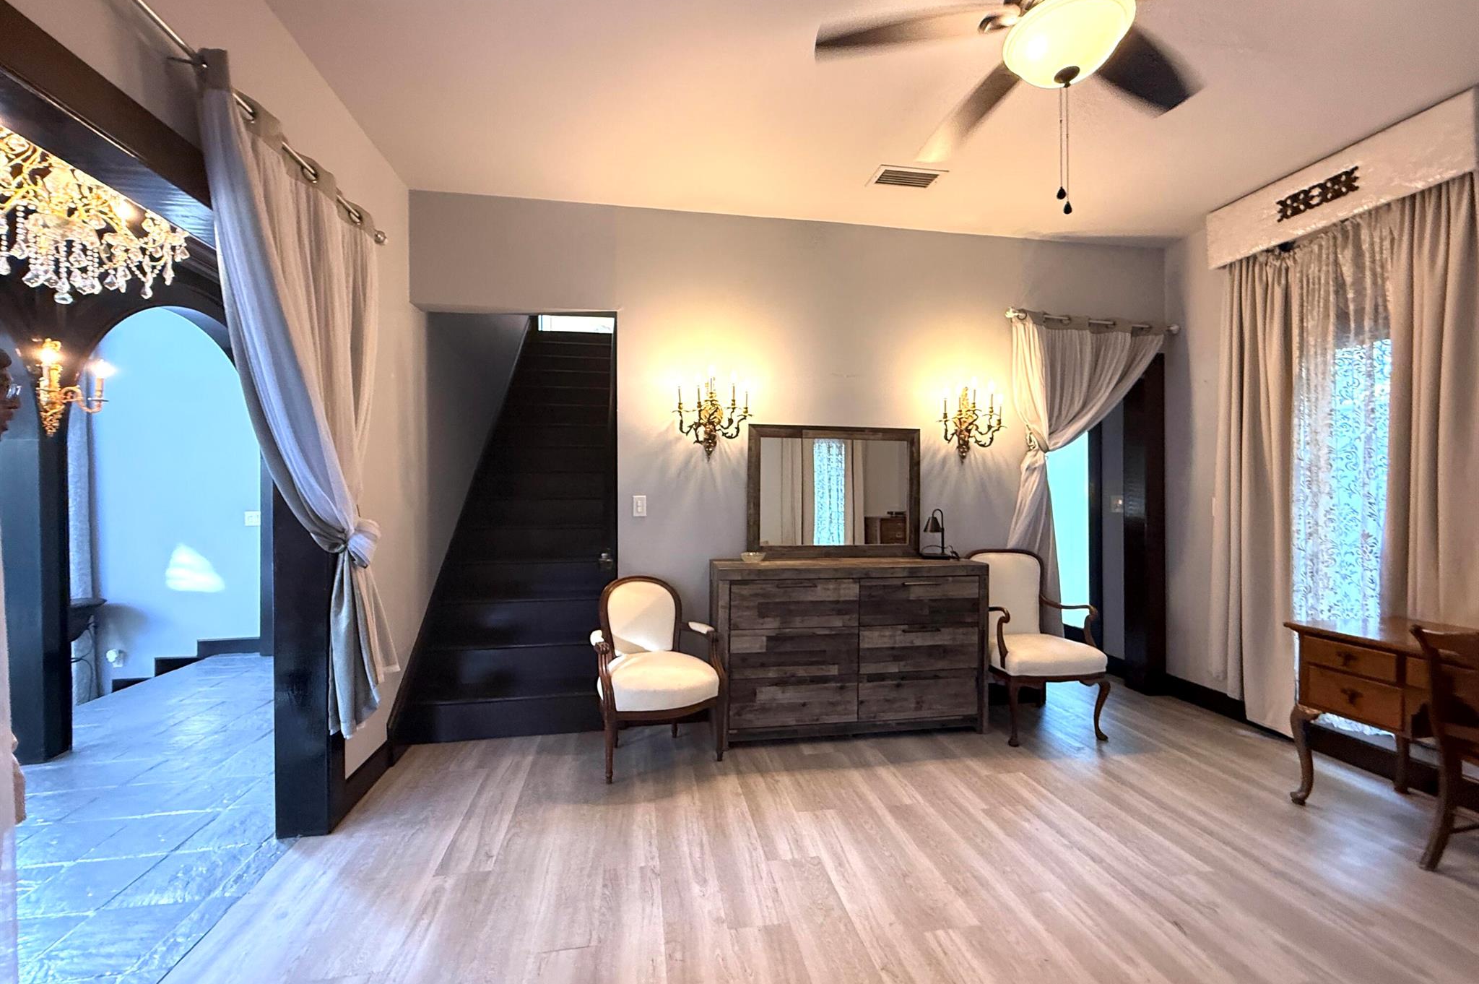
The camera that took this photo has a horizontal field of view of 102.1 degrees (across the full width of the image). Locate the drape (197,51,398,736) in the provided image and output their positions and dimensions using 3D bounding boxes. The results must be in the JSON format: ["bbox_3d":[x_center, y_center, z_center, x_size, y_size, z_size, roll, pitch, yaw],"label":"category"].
[{"bbox_3d":[-1.488,-0.089,2.178,0.170,2.060,1.280,0,0,-10],"label":"drape"}]

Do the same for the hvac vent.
[{"bbox_3d":[0.870,-1.617,3.114,0.365,0.025,0.210,0,0,-10],"label":"hvac vent"}]

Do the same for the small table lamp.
[{"bbox_3d":[1.161,0.247,3.535,0.200,0.295,0.130,0,0,-27],"label":"small table lamp"}]

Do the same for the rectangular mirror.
[{"bbox_3d":[0.582,0.001,3.576,1.065,0.785,0.045,0,0,-10],"label":"rectangular mirror"}]

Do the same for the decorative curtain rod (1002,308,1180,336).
[{"bbox_3d":[2.268,-1.089,3.816,1.230,0.060,0.085,0,0,-10],"label":"decorative curtain rod"}]

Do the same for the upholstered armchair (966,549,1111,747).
[{"bbox_3d":[1.657,0.843,3.439,0.620,0.970,0.650,0,0,-6],"label":"upholstered armchair"}]

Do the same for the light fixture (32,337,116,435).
[{"bbox_3d":[-3.418,-0.523,3.061,0.180,0.480,0.380,0,0,-10],"label":"light fixture"}]

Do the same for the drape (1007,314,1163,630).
[{"bbox_3d":[2.211,-0.079,3.818,1.120,2.040,0.130,0,0,-10],"label":"drape"}]

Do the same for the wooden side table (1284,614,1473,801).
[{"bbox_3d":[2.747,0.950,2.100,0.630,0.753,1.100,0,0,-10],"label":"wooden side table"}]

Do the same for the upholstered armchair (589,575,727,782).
[{"bbox_3d":[-0.435,0.895,3.057,0.630,0.885,0.570,0,0,-24],"label":"upholstered armchair"}]

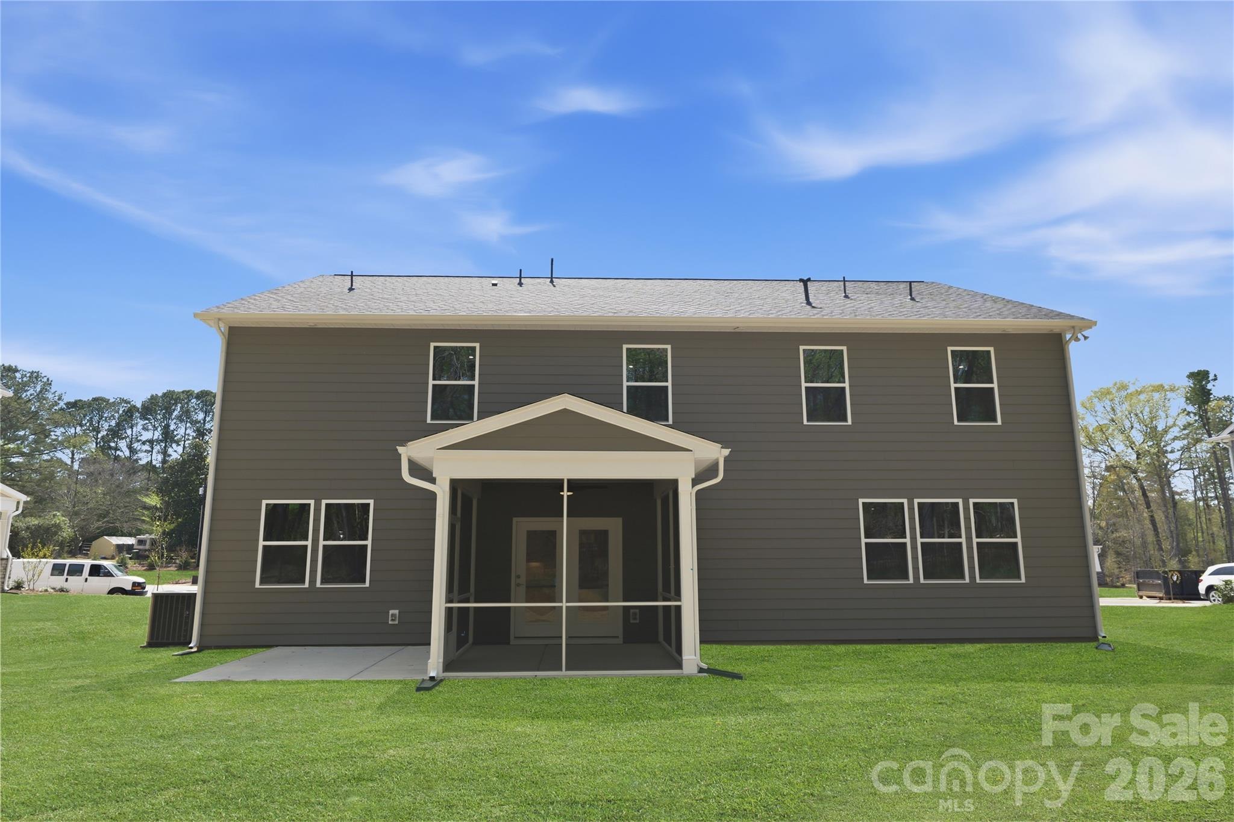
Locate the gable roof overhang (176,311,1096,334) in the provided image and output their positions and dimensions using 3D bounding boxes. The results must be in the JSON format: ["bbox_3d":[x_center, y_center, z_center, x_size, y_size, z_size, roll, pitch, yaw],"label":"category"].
[{"bbox_3d":[0.734,-1.633,14.688,16.650,0.190,0.460,0,-11,-3],"label":"gable roof overhang"}]

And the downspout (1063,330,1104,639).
[{"bbox_3d":[8.680,1.223,14.501,0.100,5.710,0.420,0,-11,-3],"label":"downspout"}]

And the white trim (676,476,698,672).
[{"bbox_3d":[0.963,2.227,10.830,0.195,2.600,0.195,0,-11,-3],"label":"white trim"}]

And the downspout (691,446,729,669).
[{"bbox_3d":[1.310,2.004,10.873,0.540,2.970,0.140,0,-11,-3],"label":"downspout"}]

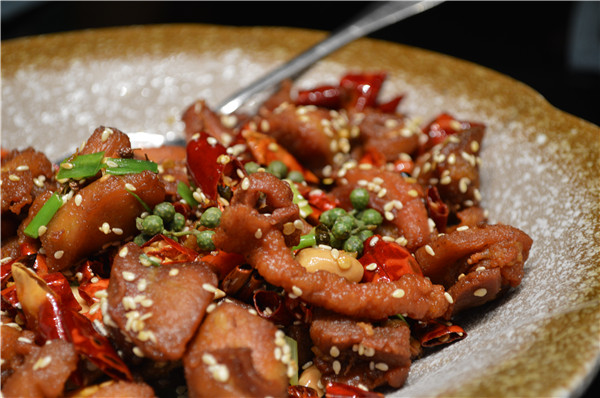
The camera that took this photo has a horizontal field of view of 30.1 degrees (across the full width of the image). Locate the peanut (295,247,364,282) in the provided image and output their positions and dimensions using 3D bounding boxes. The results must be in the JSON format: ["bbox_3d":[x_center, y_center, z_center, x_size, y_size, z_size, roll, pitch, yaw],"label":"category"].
[{"bbox_3d":[0.007,0.017,0.279,0.018,0.009,0.009,15,30,16],"label":"peanut"}]

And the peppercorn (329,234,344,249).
[{"bbox_3d":[0.009,0.010,0.280,0.005,0.005,0.005,-1,28,0],"label":"peppercorn"}]

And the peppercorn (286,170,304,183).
[{"bbox_3d":[-0.001,-0.006,0.315,0.005,0.005,0.005,-1,28,0],"label":"peppercorn"}]

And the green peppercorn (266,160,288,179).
[{"bbox_3d":[-0.006,-0.008,0.318,0.006,0.006,0.006,-1,28,0],"label":"green peppercorn"}]

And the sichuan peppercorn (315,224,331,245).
[{"bbox_3d":[0.006,0.009,0.297,0.004,0.005,0.004,0,28,0],"label":"sichuan peppercorn"}]

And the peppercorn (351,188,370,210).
[{"bbox_3d":[0.016,0.000,0.295,0.005,0.005,0.005,0,27,0],"label":"peppercorn"}]

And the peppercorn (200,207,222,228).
[{"bbox_3d":[-0.023,0.005,0.287,0.005,0.005,0.005,0,27,0],"label":"peppercorn"}]

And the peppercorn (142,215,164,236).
[{"bbox_3d":[-0.038,0.007,0.285,0.005,0.005,0.005,0,27,0],"label":"peppercorn"}]

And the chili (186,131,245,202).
[{"bbox_3d":[-0.023,-0.009,0.297,0.015,0.019,0.011,-9,19,5],"label":"chili"}]

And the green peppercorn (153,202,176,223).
[{"bbox_3d":[-0.036,0.004,0.295,0.006,0.006,0.006,-1,28,0],"label":"green peppercorn"}]

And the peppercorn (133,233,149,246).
[{"bbox_3d":[-0.040,0.011,0.283,0.005,0.005,0.005,0,27,0],"label":"peppercorn"}]

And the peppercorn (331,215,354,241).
[{"bbox_3d":[0.011,0.007,0.282,0.006,0.006,0.006,-1,28,0],"label":"peppercorn"}]

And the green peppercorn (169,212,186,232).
[{"bbox_3d":[-0.032,0.006,0.288,0.005,0.005,0.005,0,27,0],"label":"green peppercorn"}]

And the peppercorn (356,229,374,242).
[{"bbox_3d":[0.017,0.009,0.283,0.005,0.005,0.005,-1,28,0],"label":"peppercorn"}]

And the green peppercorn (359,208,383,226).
[{"bbox_3d":[0.019,0.005,0.290,0.005,0.005,0.005,-1,28,0],"label":"green peppercorn"}]

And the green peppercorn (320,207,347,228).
[{"bbox_3d":[0.009,0.005,0.291,0.006,0.006,0.006,-1,28,0],"label":"green peppercorn"}]

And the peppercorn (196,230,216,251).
[{"bbox_3d":[-0.023,0.011,0.283,0.005,0.005,0.005,0,27,0],"label":"peppercorn"}]

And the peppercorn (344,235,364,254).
[{"bbox_3d":[0.013,0.011,0.276,0.005,0.005,0.005,-1,28,0],"label":"peppercorn"}]

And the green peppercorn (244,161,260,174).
[{"bbox_3d":[-0.014,-0.009,0.320,0.005,0.005,0.005,-1,28,0],"label":"green peppercorn"}]

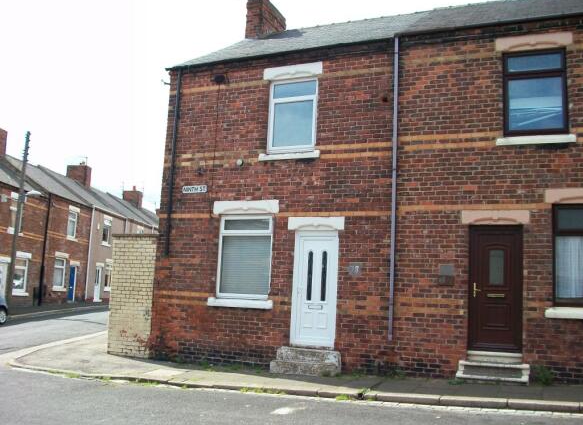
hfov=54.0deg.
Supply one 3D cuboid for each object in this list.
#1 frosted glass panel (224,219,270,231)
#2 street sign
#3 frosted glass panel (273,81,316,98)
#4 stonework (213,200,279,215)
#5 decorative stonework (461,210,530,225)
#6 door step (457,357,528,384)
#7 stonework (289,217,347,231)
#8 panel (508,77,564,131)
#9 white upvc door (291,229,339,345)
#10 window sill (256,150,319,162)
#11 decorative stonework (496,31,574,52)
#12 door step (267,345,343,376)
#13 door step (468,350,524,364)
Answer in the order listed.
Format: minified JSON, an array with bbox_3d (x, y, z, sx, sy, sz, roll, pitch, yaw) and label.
[{"bbox_3d":[-0.888,0.254,11.466,0.991,0.210,0.030,-1,-9,21],"label":"frosted glass panel"},{"bbox_3d":[-2.065,-0.496,12.249,0.618,0.152,0.025,-1,-9,23],"label":"street sign"},{"bbox_3d":[0.070,-2.454,11.562,0.913,0.320,0.030,-1,-9,21],"label":"frosted glass panel"},{"bbox_3d":[-0.908,-0.102,11.743,1.503,0.257,0.120,-1,-9,23],"label":"stonework"},{"bbox_3d":[3.511,0.090,9.821,1.108,0.231,0.120,-1,-9,23],"label":"decorative stonework"},{"bbox_3d":[3.246,2.561,9.212,1.061,0.306,0.450,-1,-9,21],"label":"door step"},{"bbox_3d":[0.503,0.223,11.086,1.148,0.242,0.120,-1,-9,23],"label":"stonework"},{"bbox_3d":[4.228,-1.866,9.891,0.893,0.918,0.030,-1,-9,23],"label":"panel"},{"bbox_3d":[0.448,1.429,10.734,0.860,2.154,0.090,-1,-9,21],"label":"white upvc door"},{"bbox_3d":[-0.021,-1.088,11.272,1.265,0.140,0.160,-1,-9,21],"label":"window sill"},{"bbox_3d":[4.247,-2.957,10.010,1.277,0.233,0.120,-1,-9,23],"label":"decorative stonework"},{"bbox_3d":[0.290,2.738,10.523,1.250,0.450,0.440,-1,-9,23],"label":"door step"},{"bbox_3d":[3.361,2.381,9.453,0.846,0.140,0.180,-1,-9,21],"label":"door step"}]

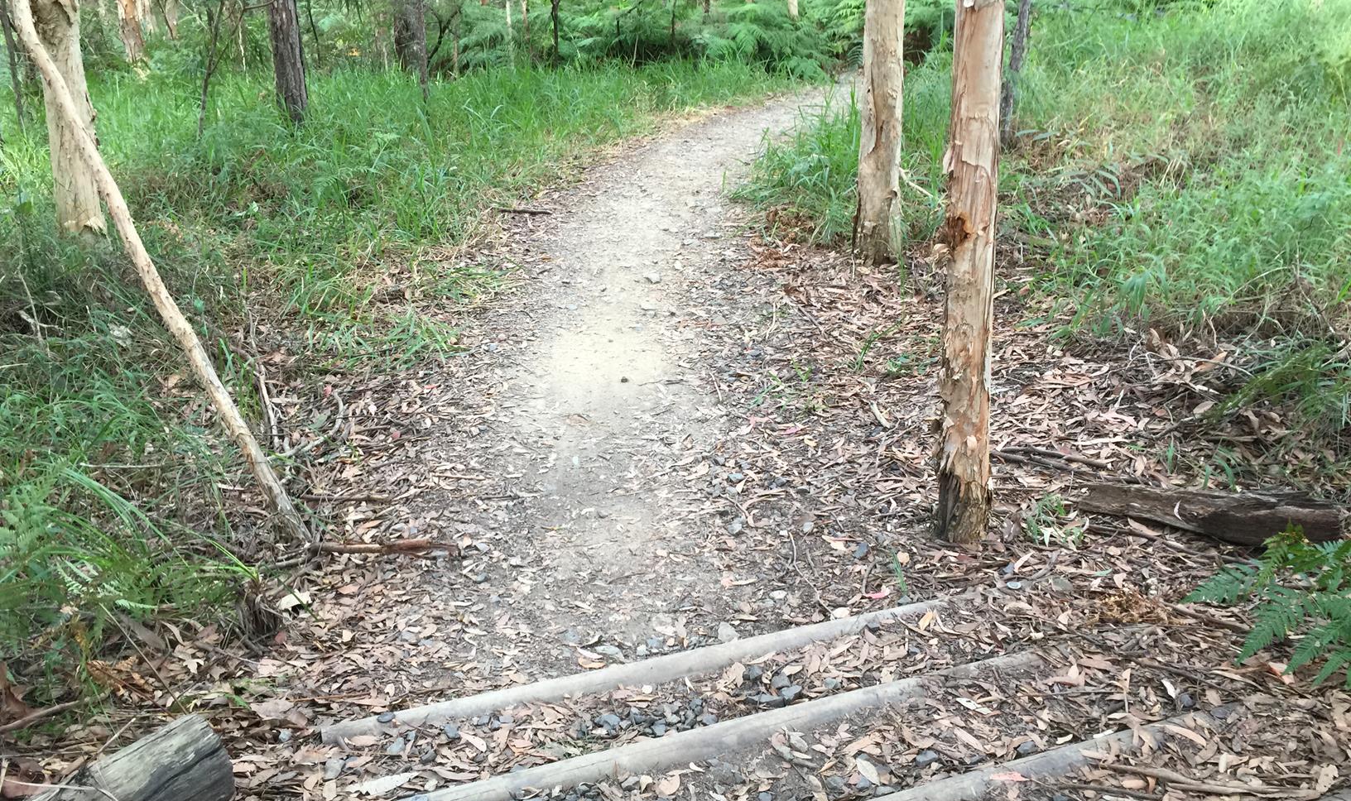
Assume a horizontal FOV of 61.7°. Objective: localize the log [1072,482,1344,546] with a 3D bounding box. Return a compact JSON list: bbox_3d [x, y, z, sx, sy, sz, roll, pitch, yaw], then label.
[{"bbox_3d":[1.556,0.320,3.340,0.700,0.125,0.135,4,21,13],"label":"log"}]

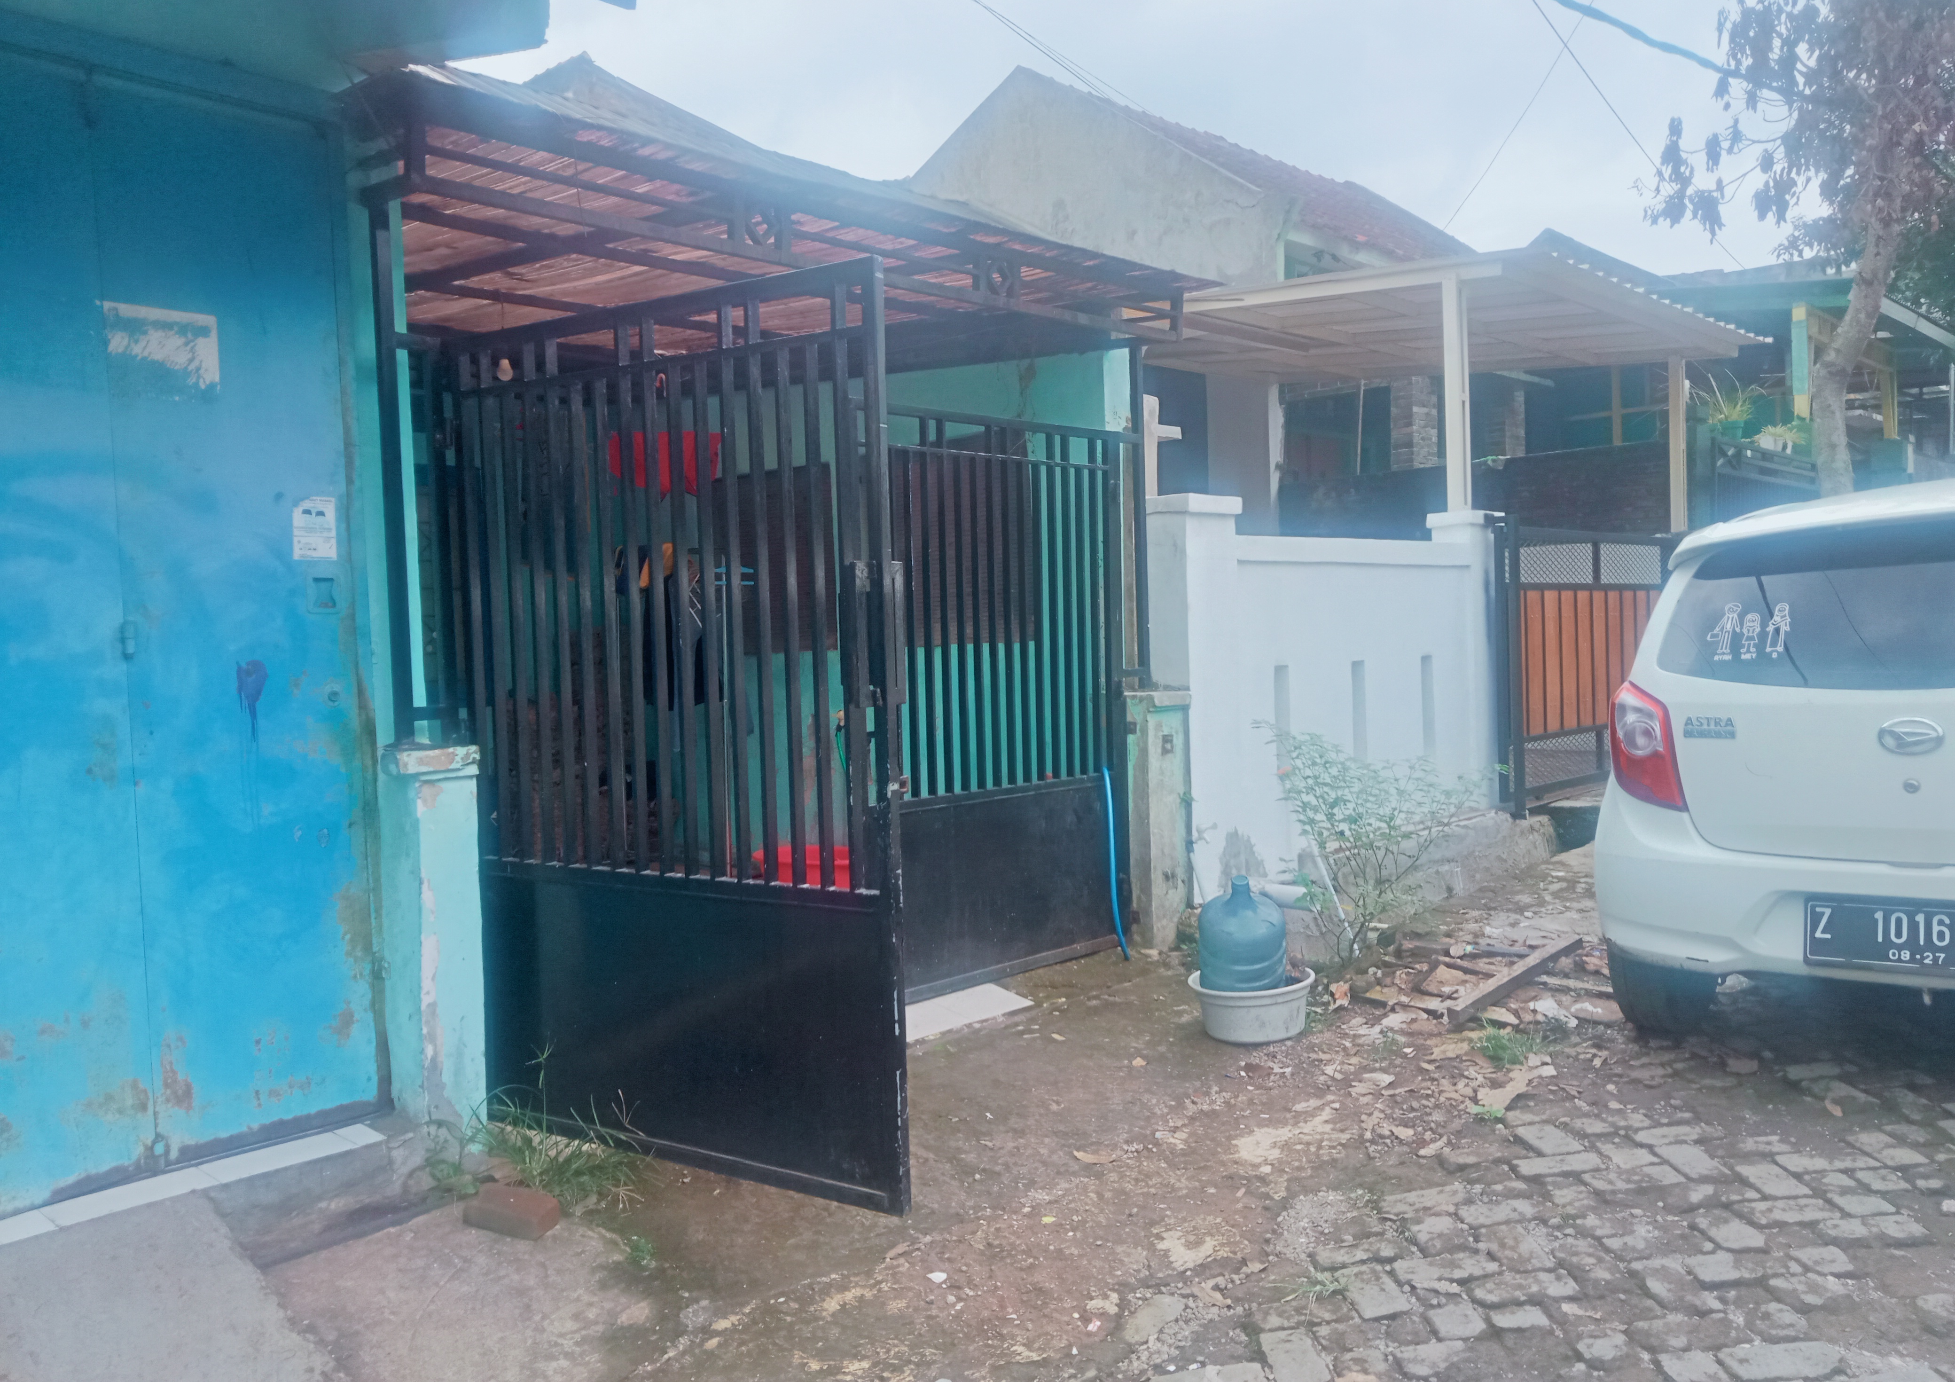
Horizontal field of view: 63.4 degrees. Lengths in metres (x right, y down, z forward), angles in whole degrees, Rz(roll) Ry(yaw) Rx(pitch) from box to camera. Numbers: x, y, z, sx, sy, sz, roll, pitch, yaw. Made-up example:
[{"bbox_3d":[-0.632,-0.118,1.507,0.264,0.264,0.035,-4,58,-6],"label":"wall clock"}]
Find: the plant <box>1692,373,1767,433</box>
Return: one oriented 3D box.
[{"bbox_3d":[5.708,-2.162,12.000,0.550,0.480,0.500,-1,3,26],"label":"plant"}]

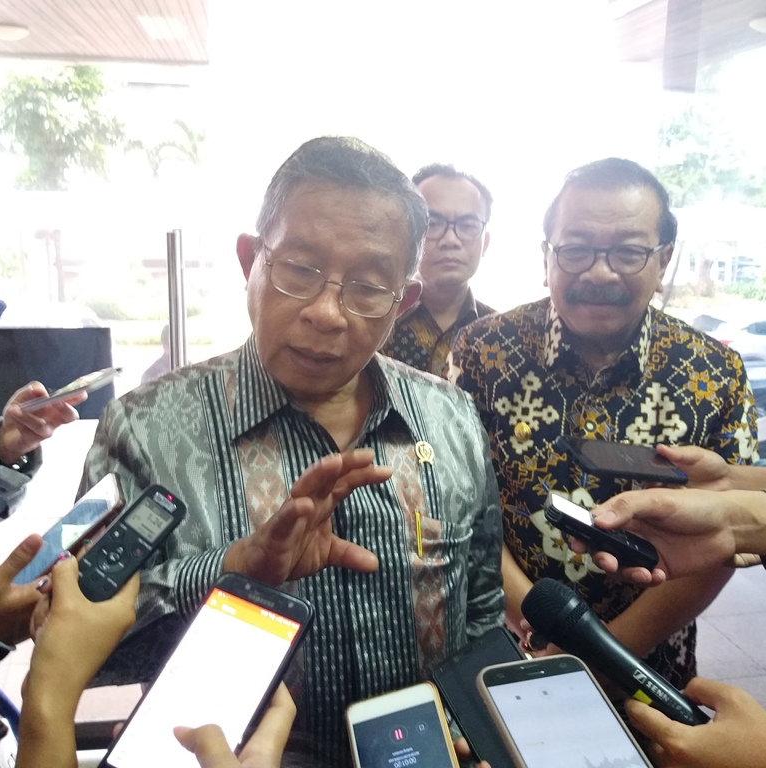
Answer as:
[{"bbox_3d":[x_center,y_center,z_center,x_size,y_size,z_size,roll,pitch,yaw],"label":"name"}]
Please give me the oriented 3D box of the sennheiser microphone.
[{"bbox_3d":[0.208,0.245,0.690,0.188,0.049,0.049,35,-6,9],"label":"sennheiser microphone"}]

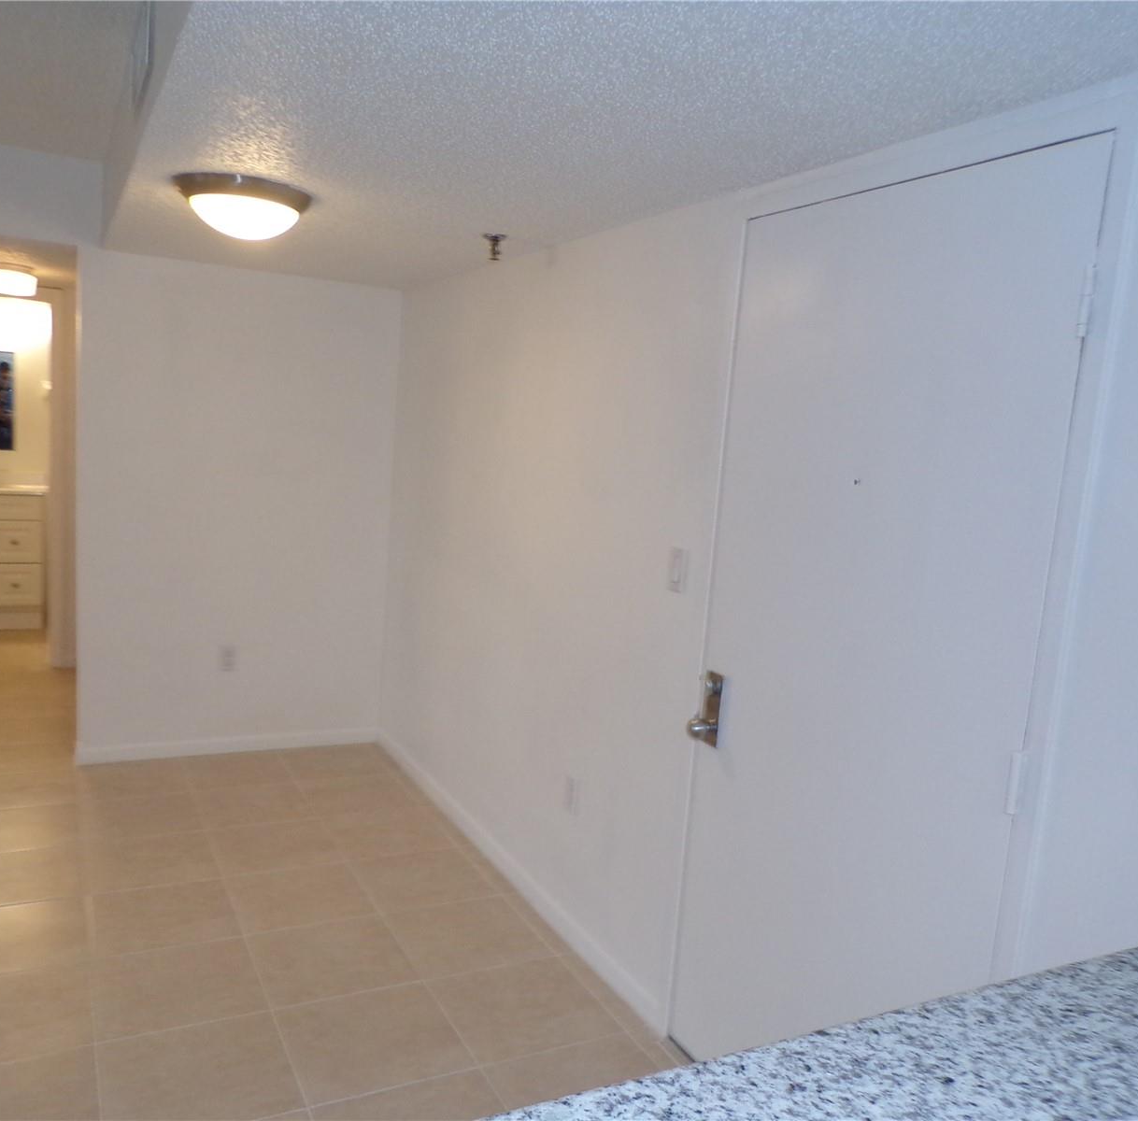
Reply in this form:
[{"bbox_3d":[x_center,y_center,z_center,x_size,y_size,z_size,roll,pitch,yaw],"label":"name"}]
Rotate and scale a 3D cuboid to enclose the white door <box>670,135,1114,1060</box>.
[{"bbox_3d":[0.571,0.281,2.078,0.110,2.090,0.980,1,8,-27],"label":"white door"}]

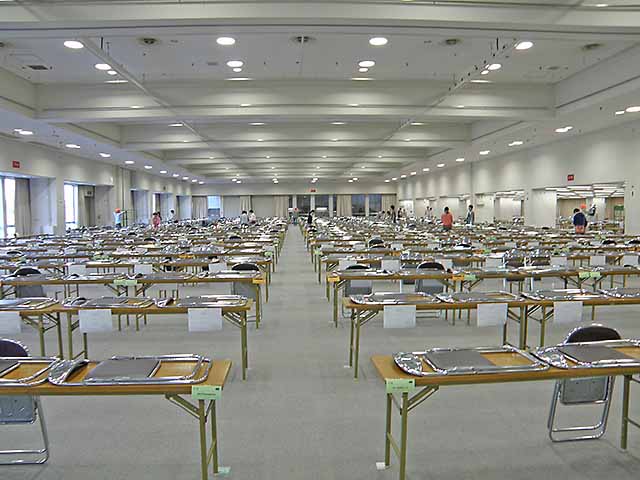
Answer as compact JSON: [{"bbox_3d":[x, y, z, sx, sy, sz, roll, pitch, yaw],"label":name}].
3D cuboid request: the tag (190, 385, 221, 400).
[{"bbox_3d":[-0.579,0.782,2.460,0.150,0.075,0.005,-1,4,-3],"label":"tag"}]

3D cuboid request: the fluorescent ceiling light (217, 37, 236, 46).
[{"bbox_3d":[-2.081,-4.418,10.697,0.380,0.080,0.380,0,4,-3],"label":"fluorescent ceiling light"}]

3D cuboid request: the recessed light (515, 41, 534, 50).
[{"bbox_3d":[4.039,-3.838,9.485,0.340,0.060,0.340,-1,4,-3],"label":"recessed light"}]

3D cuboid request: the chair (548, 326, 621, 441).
[{"bbox_3d":[1.860,0.995,3.371,0.450,0.850,0.340,0,4,-5],"label":"chair"}]

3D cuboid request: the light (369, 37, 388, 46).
[{"bbox_3d":[1.137,-3.830,9.276,0.340,0.060,0.340,-1,4,-3],"label":"light"}]

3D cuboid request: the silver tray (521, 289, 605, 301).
[{"bbox_3d":[2.587,0.581,5.128,0.830,0.060,0.440,0,4,-3],"label":"silver tray"}]

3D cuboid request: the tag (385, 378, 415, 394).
[{"bbox_3d":[0.422,0.766,2.510,0.154,0.075,0.005,-1,4,-3],"label":"tag"}]

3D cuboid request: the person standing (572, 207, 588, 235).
[{"bbox_3d":[9.168,-0.269,16.918,0.500,1.640,0.360,0,4,-5],"label":"person standing"}]

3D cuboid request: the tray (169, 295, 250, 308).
[{"bbox_3d":[-1.142,0.600,4.839,0.790,0.060,0.450,0,4,-3],"label":"tray"}]

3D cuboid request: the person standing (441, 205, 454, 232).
[{"bbox_3d":[4.975,-0.454,18.800,0.470,1.630,0.300,-1,4,-3],"label":"person standing"}]

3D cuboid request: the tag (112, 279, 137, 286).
[{"bbox_3d":[-2.607,0.567,6.410,0.320,0.080,0.010,0,4,-3],"label":"tag"}]

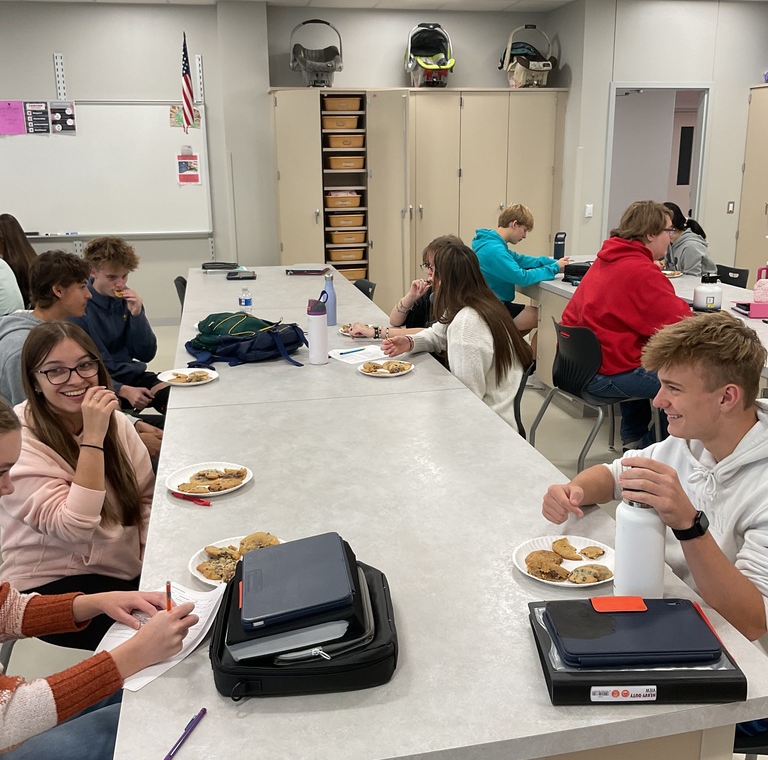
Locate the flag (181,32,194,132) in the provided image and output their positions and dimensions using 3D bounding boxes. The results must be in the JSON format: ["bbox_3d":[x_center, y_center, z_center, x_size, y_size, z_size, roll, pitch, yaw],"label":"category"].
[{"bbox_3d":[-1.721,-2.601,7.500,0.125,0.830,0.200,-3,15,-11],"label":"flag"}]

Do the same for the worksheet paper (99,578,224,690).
[{"bbox_3d":[-0.402,0.436,1.524,0.190,0.034,0.275,6,16,23],"label":"worksheet paper"}]

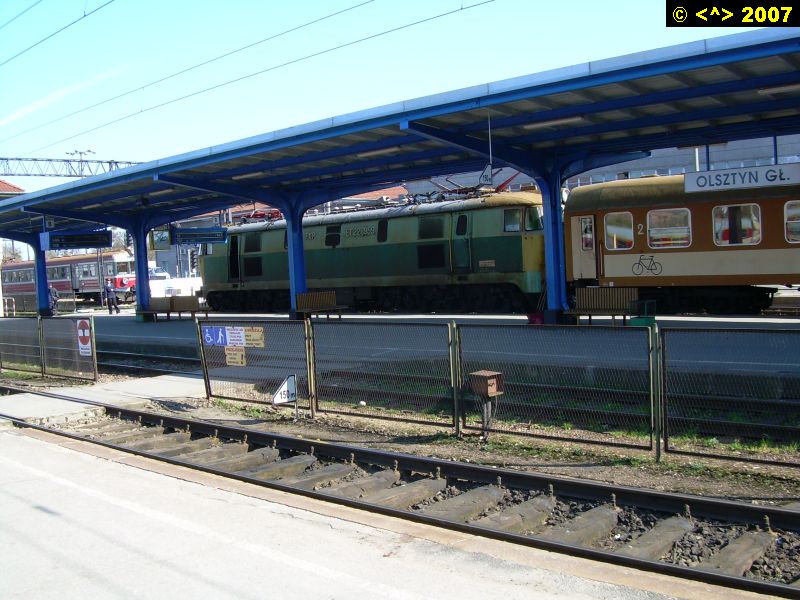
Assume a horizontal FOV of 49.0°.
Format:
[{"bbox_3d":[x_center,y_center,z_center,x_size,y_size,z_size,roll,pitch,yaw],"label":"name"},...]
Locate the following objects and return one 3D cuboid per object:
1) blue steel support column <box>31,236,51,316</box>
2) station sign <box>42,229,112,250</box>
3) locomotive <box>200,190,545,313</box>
[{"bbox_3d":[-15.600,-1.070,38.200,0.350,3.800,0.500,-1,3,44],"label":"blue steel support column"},{"bbox_3d":[-10.970,-2.030,29.800,0.550,0.570,2.350,-1,3,44],"label":"station sign"},{"bbox_3d":[-1.400,-1.450,33.000,19.000,4.250,3.000,-1,3,43],"label":"locomotive"}]

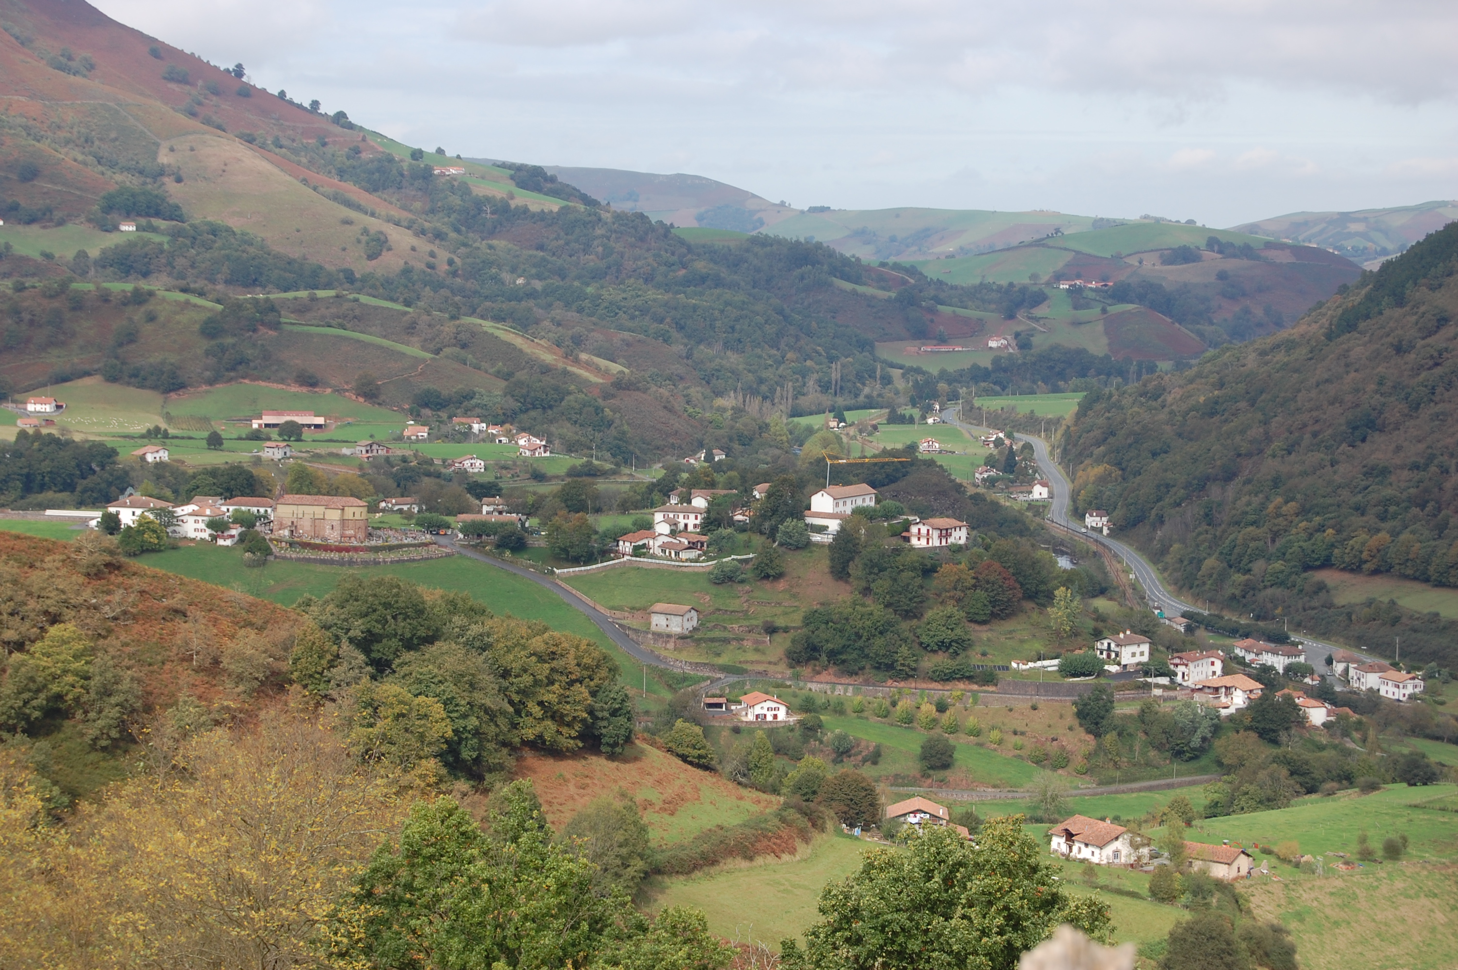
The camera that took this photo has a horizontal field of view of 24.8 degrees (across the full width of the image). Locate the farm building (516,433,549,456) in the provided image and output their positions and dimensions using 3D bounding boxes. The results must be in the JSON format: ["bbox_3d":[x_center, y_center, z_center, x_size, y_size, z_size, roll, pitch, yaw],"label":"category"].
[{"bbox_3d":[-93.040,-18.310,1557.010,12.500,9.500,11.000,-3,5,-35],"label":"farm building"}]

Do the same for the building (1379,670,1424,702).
[{"bbox_3d":[214.370,63.660,1056.850,8.640,7.930,13.250,-2,5,-21],"label":"building"}]

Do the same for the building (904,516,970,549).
[{"bbox_3d":[66.970,15.090,1054.090,16.580,7.930,10.450,-4,6,-41],"label":"building"}]

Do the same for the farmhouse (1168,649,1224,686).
[{"bbox_3d":[144.840,56.520,1028.310,9.000,9.200,15.000,4,6,40],"label":"farmhouse"}]

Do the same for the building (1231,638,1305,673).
[{"bbox_3d":[192.720,61.320,1180.430,10.240,9.040,30.130,-2,5,-25],"label":"building"}]

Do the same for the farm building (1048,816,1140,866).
[{"bbox_3d":[83.320,78.970,741.250,13.750,7.680,19.050,-3,6,-29],"label":"farm building"}]

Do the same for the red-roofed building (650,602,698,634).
[{"bbox_3d":[-16.560,40.060,999.260,13.710,7.760,7.920,4,6,37],"label":"red-roofed building"}]

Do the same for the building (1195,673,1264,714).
[{"bbox_3d":[152.660,62.850,1010.460,10.230,8.670,19.770,-4,6,-41],"label":"building"}]

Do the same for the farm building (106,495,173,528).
[{"bbox_3d":[-191.310,8.930,1078.120,18.300,10.300,12.000,2,5,16],"label":"farm building"}]

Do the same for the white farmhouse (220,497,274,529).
[{"bbox_3d":[-158.580,8.610,1093.530,16.500,8.700,8.700,1,5,15],"label":"white farmhouse"}]

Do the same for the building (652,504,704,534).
[{"bbox_3d":[-14.900,10.680,1072.190,16.530,8.270,11.000,1,4,16],"label":"building"}]

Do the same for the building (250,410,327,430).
[{"bbox_3d":[-222.550,-32.790,1678.970,35.470,8.650,18.000,0,4,1],"label":"building"}]

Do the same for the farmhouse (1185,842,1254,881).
[{"bbox_3d":[98.740,76.000,672.690,8.140,5.500,13.990,-4,6,-42],"label":"farmhouse"}]

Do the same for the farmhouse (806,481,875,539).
[{"bbox_3d":[37.380,7.100,1077.420,11.150,12.860,28.380,3,6,30],"label":"farmhouse"}]

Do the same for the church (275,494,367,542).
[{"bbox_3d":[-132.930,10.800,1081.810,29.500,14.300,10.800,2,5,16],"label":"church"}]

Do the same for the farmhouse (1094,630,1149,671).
[{"bbox_3d":[125.190,52.980,1053.380,14.060,9.730,10.810,-4,6,-43],"label":"farmhouse"}]

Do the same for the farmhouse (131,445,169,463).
[{"bbox_3d":[-274.600,-14.900,1576.190,13.500,6.800,13.000,-4,7,-43],"label":"farmhouse"}]

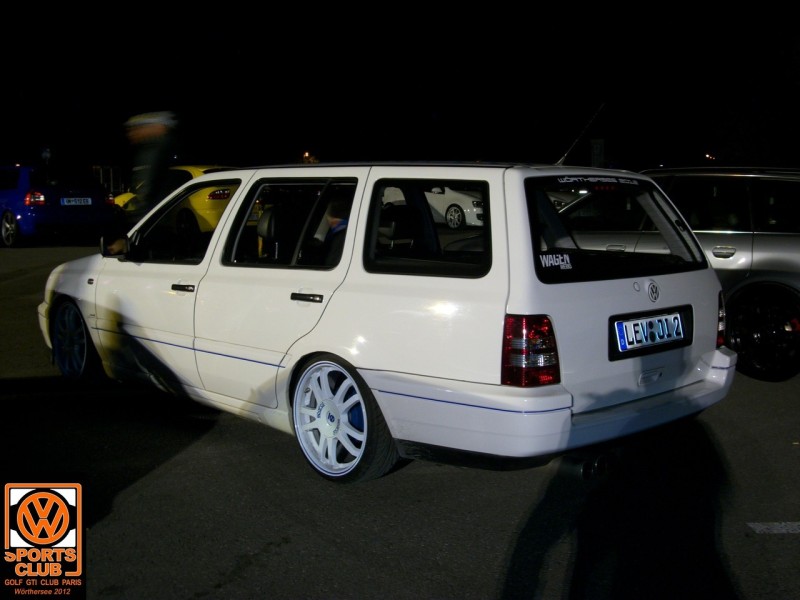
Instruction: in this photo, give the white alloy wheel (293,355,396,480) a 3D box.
[{"bbox_3d":[-0.227,0.485,4.036,0.190,0.560,0.560,-3,7,-43],"label":"white alloy wheel"}]

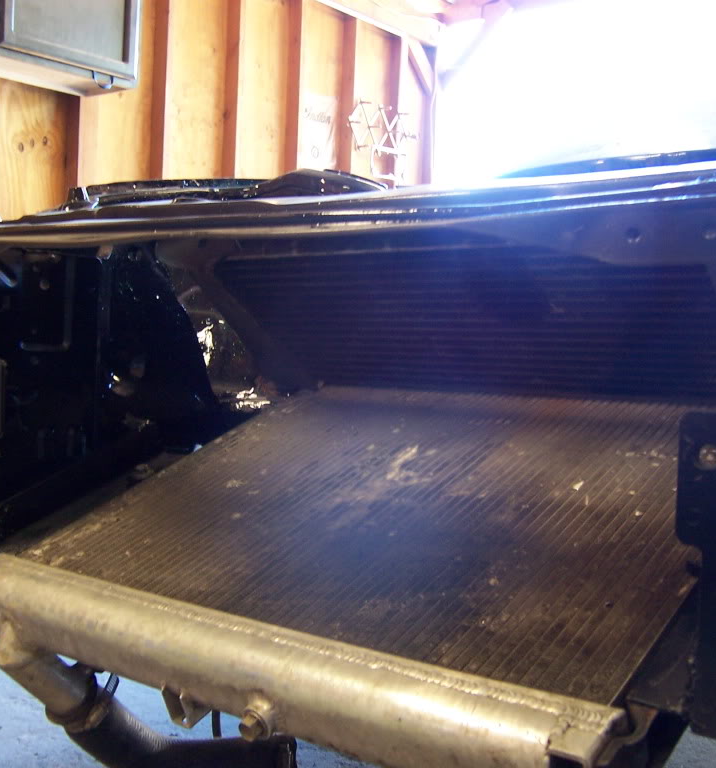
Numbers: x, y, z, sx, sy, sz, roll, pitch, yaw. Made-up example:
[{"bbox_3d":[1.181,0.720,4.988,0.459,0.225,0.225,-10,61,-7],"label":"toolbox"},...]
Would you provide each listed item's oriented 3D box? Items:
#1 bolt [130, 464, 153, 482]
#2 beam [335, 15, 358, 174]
[{"bbox_3d":[-0.253,0.104,1.140,0.024,0.016,0.024,0,15,34],"label":"bolt"},{"bbox_3d":[-0.082,-0.751,5.205,0.090,2.330,0.040,4,3,41],"label":"beam"}]

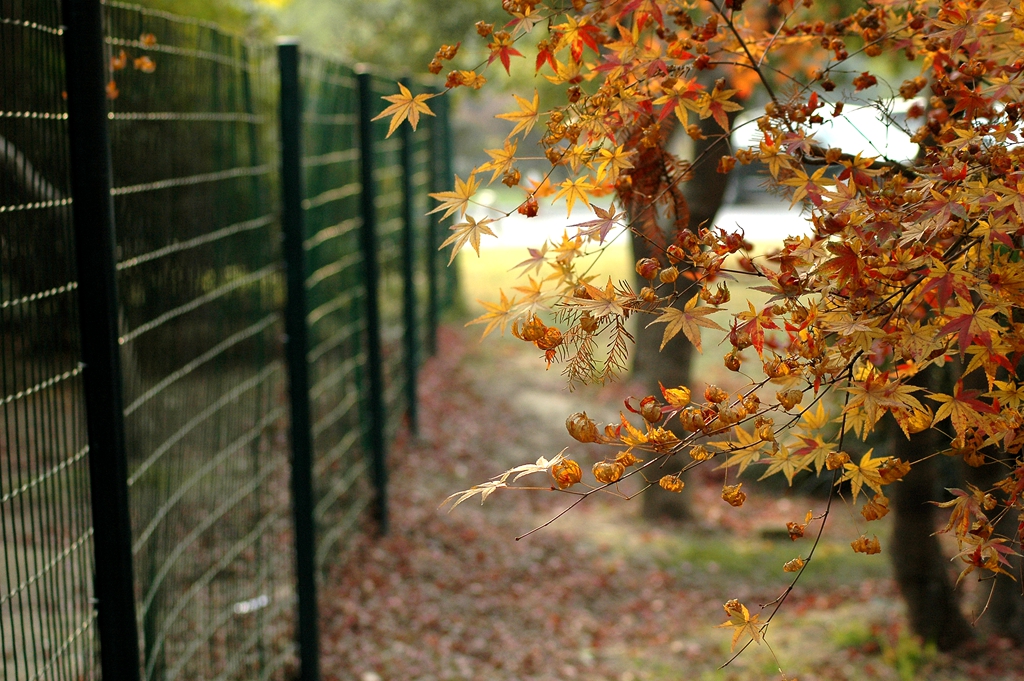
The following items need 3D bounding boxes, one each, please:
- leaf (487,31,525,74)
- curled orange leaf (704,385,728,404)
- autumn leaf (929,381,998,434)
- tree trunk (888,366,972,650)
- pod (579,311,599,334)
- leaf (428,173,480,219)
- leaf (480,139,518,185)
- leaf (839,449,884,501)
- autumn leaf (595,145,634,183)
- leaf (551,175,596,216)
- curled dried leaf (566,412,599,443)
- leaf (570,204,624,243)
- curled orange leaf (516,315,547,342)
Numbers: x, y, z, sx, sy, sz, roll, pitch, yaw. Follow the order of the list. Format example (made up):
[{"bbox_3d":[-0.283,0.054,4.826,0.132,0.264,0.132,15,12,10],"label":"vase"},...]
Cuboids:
[{"bbox_3d":[-0.005,-0.224,2.320,0.030,0.034,0.018,-2,4,0],"label":"leaf"},{"bbox_3d":[0.194,0.051,2.830,0.023,0.019,0.020,-1,4,0],"label":"curled orange leaf"},{"bbox_3d":[0.345,0.053,2.280,0.055,0.043,0.022,-2,4,0],"label":"autumn leaf"},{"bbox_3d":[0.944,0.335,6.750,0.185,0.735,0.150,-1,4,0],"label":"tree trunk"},{"bbox_3d":[0.073,-0.018,2.860,0.019,0.021,0.019,-1,4,0],"label":"pod"},{"bbox_3d":[-0.045,-0.113,2.320,0.041,0.037,0.020,-2,4,0],"label":"leaf"},{"bbox_3d":[-0.011,-0.139,2.320,0.030,0.035,0.020,-2,4,0],"label":"leaf"},{"bbox_3d":[0.333,0.127,2.830,0.047,0.049,0.020,-1,4,0],"label":"leaf"},{"bbox_3d":[0.099,-0.170,2.870,0.040,0.037,0.018,-1,4,0],"label":"autumn leaf"},{"bbox_3d":[0.049,-0.112,2.320,0.034,0.033,0.017,-2,4,0],"label":"leaf"},{"bbox_3d":[0.055,0.067,2.300,0.025,0.023,0.023,-2,4,0],"label":"curled dried leaf"},{"bbox_3d":[0.067,-0.091,2.320,0.043,0.030,0.022,-2,4,0],"label":"leaf"},{"bbox_3d":[0.014,-0.010,2.320,0.025,0.023,0.022,-2,4,0],"label":"curled orange leaf"}]

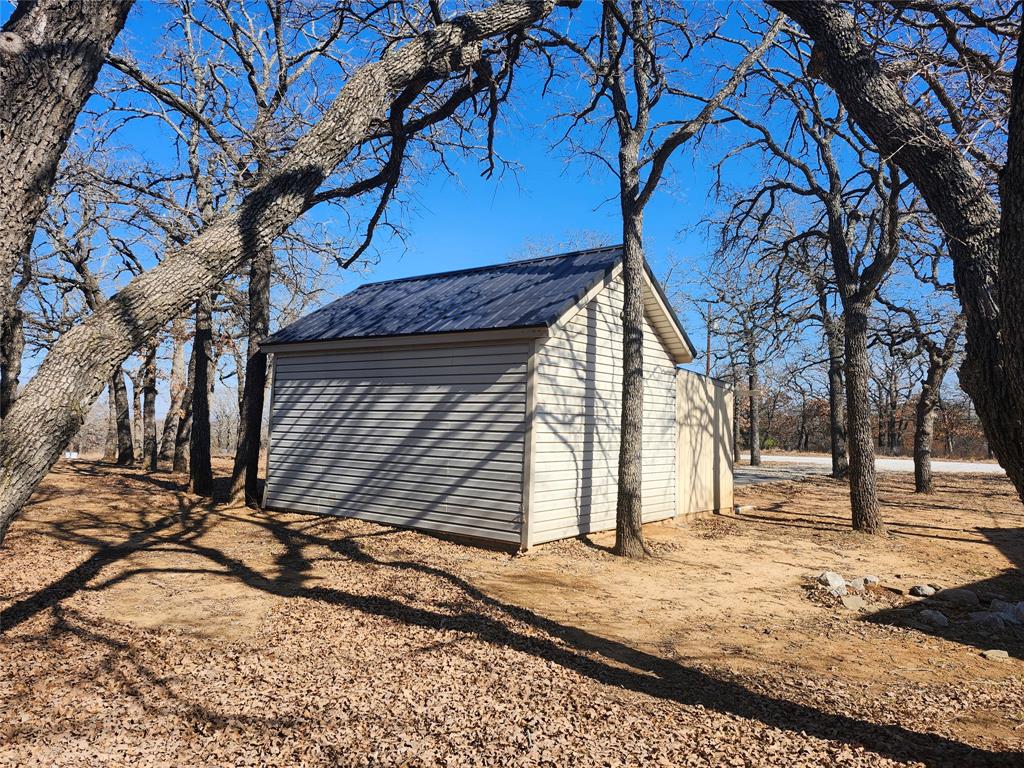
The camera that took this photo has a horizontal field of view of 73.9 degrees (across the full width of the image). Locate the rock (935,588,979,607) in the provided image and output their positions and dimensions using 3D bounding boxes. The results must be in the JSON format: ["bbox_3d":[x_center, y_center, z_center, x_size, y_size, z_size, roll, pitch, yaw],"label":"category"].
[{"bbox_3d":[3.915,1.872,5.995,0.345,0.120,0.250,-1,-4,33],"label":"rock"}]

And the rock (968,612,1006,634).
[{"bbox_3d":[3.589,1.801,5.138,0.264,0.117,0.209,-1,-4,35],"label":"rock"}]

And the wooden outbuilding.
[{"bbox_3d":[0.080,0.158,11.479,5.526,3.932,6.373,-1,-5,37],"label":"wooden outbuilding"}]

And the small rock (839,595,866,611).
[{"bbox_3d":[2.871,1.830,5.721,0.199,0.095,0.158,0,-4,27],"label":"small rock"}]

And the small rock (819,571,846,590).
[{"bbox_3d":[3.040,1.856,6.455,0.242,0.143,0.192,0,-4,25],"label":"small rock"}]

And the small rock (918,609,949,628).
[{"bbox_3d":[3.249,1.801,5.247,0.212,0.112,0.168,-1,-4,32],"label":"small rock"}]

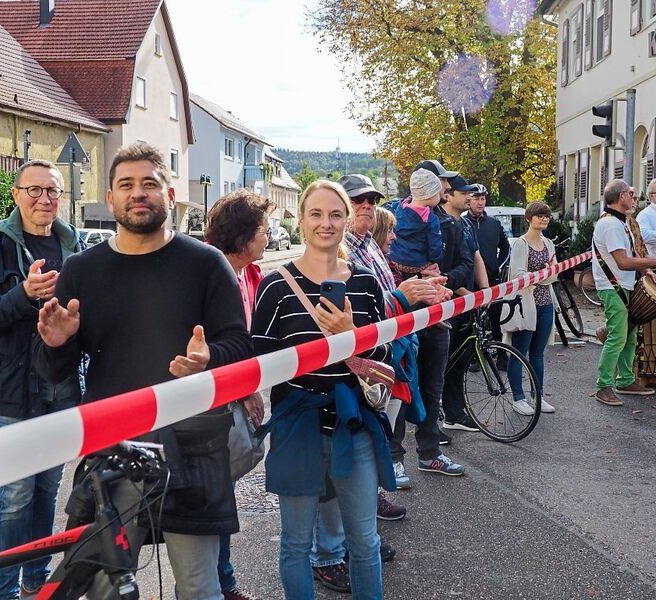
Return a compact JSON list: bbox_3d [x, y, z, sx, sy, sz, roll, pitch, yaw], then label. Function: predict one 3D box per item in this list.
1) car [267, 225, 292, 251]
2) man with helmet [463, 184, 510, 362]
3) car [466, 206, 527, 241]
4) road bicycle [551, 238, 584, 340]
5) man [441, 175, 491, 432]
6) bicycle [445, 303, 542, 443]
[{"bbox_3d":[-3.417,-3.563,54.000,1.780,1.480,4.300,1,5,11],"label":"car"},{"bbox_3d":[1.517,-0.208,8.850,0.600,1.800,0.420,-1,5,-9],"label":"man with helmet"},{"bbox_3d":[4.174,-1.386,22.500,1.800,1.720,4.400,1,5,10],"label":"car"},{"bbox_3d":[2.880,-0.049,10.900,0.580,1.120,1.750,3,6,27],"label":"road bicycle"},{"bbox_3d":[0.930,0.030,6.300,0.450,1.780,0.550,5,7,44],"label":"man"},{"bbox_3d":[0.797,0.410,6.430,0.450,1.000,1.680,-4,7,-40],"label":"bicycle"}]

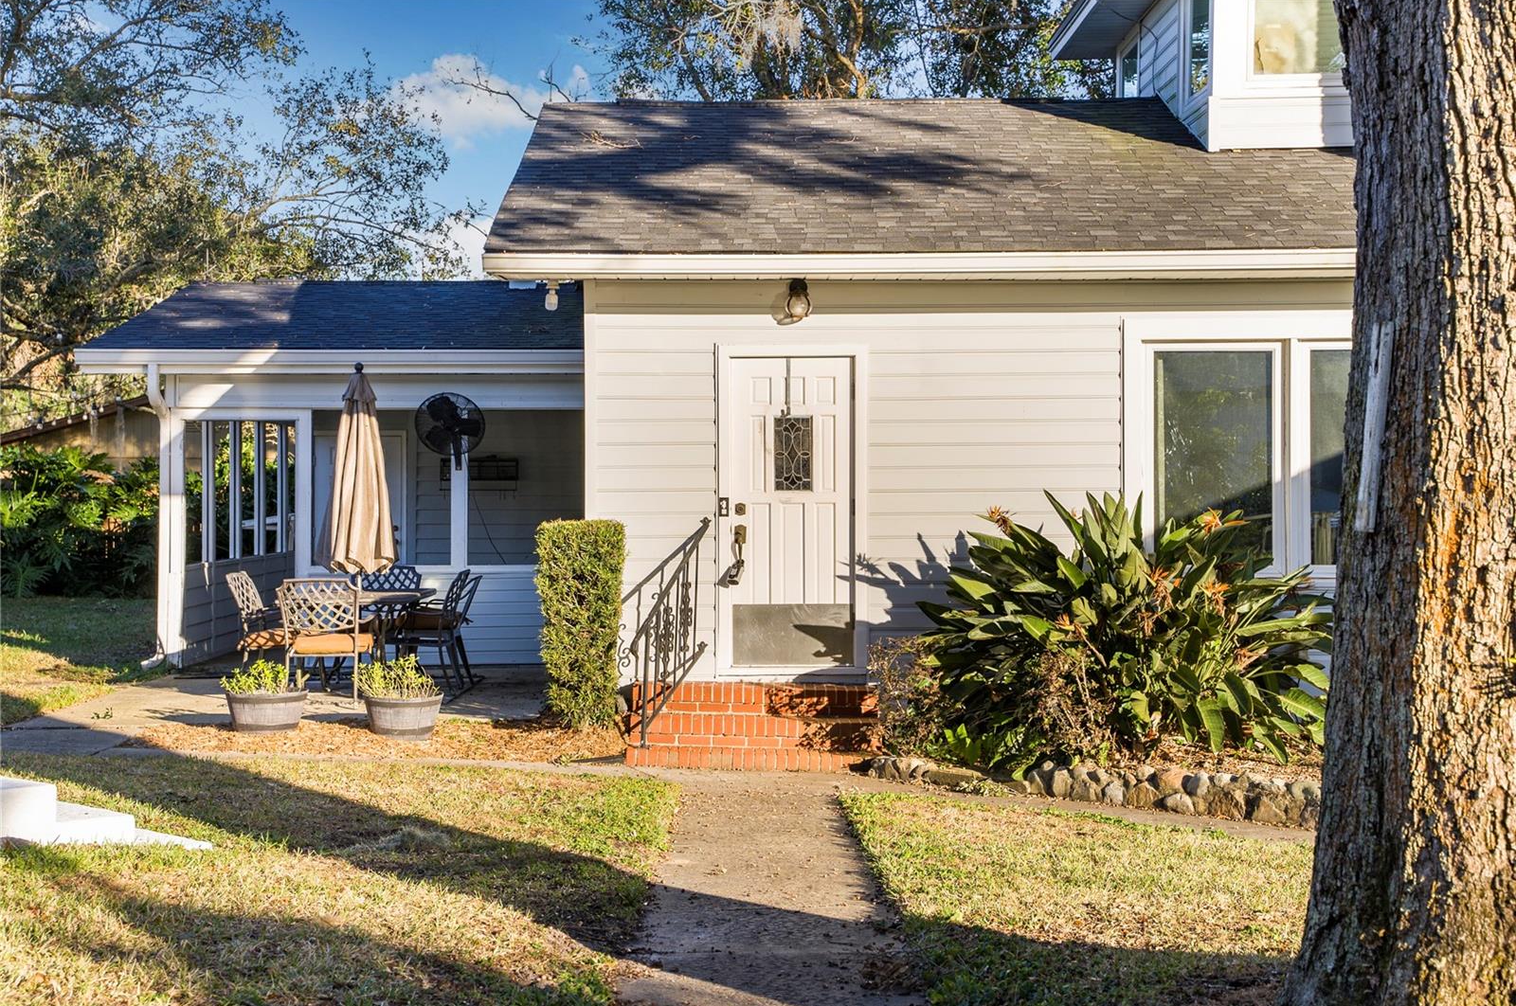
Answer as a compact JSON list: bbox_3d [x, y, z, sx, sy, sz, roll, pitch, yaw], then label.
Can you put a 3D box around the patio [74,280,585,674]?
[{"bbox_3d":[-3.380,-0.400,21.800,4.450,3.560,4.300,0,0,0],"label":"patio"}]

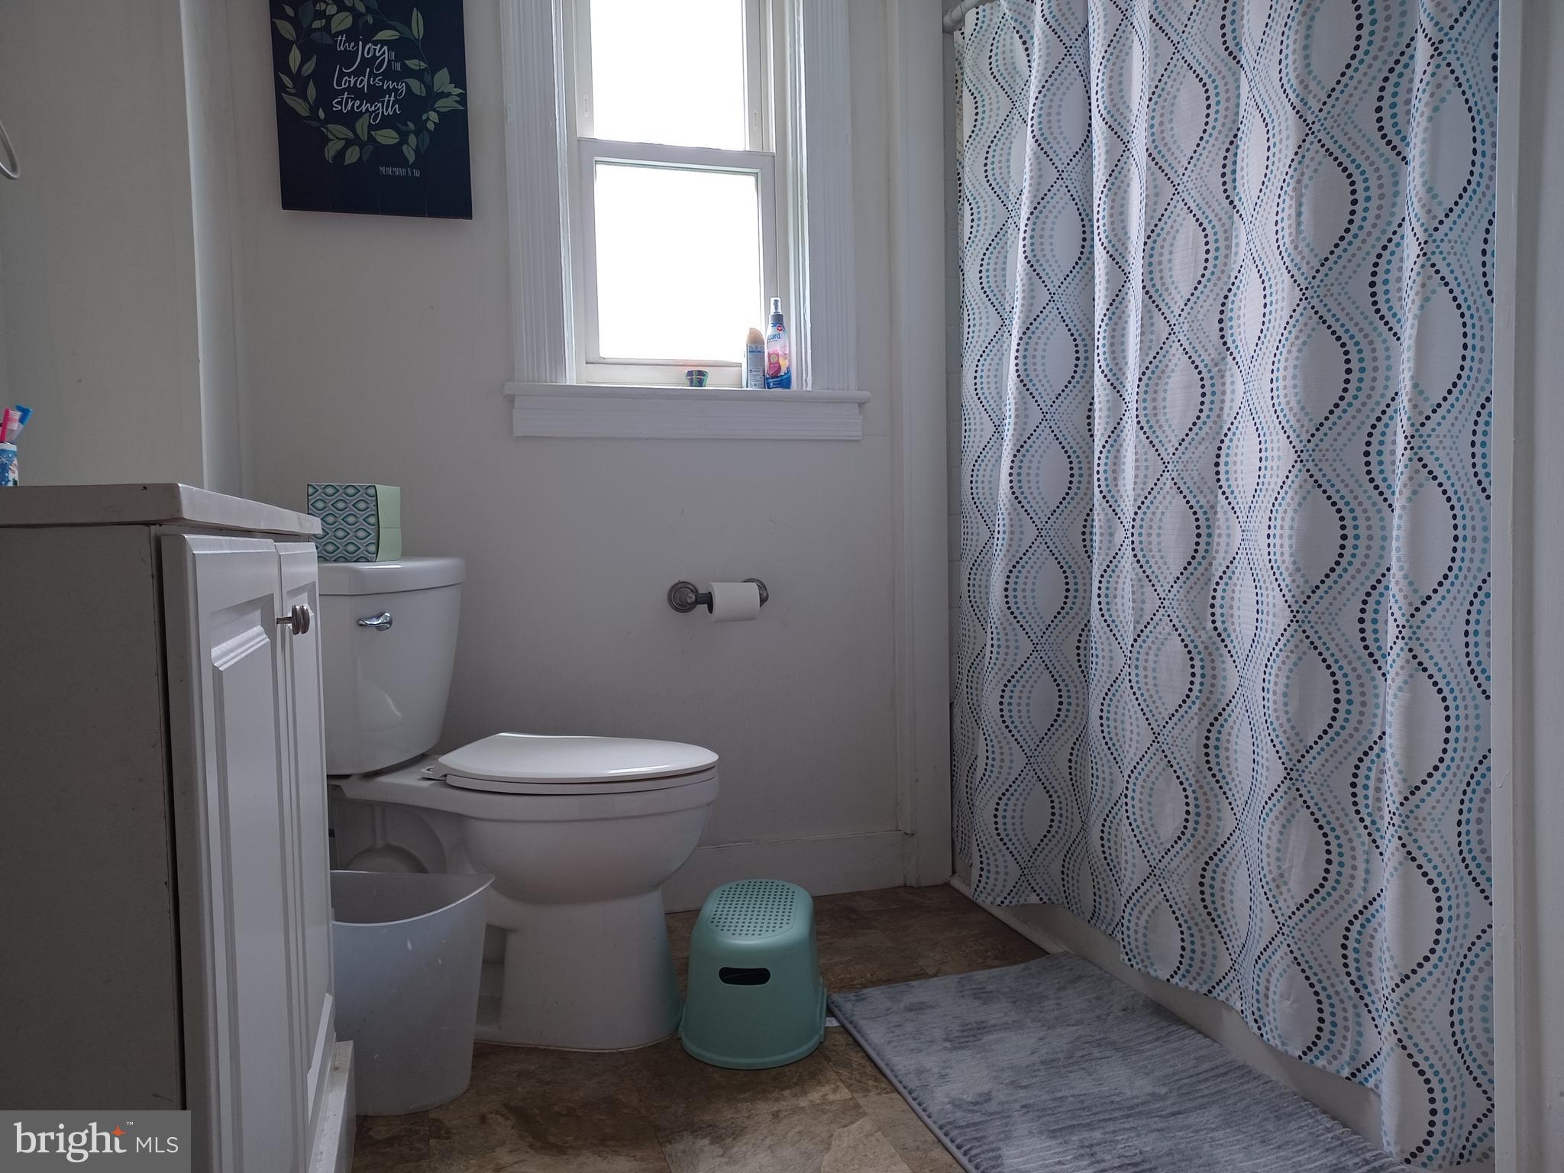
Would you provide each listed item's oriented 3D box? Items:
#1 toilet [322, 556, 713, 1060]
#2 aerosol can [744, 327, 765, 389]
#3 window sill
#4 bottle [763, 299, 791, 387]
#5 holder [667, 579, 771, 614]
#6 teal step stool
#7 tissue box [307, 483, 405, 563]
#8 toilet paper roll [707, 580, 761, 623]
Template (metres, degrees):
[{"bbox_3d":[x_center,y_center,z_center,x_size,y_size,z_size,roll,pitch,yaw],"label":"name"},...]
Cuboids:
[{"bbox_3d":[-0.468,0.346,1.924,0.730,0.787,0.450,-1,2,8],"label":"toilet"},{"bbox_3d":[-0.059,-0.508,2.549,0.044,0.154,0.044,-1,2,0],"label":"aerosol can"},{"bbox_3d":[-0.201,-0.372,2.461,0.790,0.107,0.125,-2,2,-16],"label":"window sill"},{"bbox_3d":[-0.009,-0.544,2.562,0.059,0.220,0.044,-2,2,-5],"label":"bottle"},{"bbox_3d":[-0.128,0.022,2.449,0.229,0.073,0.090,-2,2,-16],"label":"holder"},{"bbox_3d":[-0.043,0.638,1.914,0.237,0.185,0.385,-1,2,5],"label":"teal step stool"},{"bbox_3d":[-0.720,-0.105,1.907,0.114,0.130,0.114,-1,2,-2],"label":"tissue box"},{"bbox_3d":[-0.102,0.033,2.421,0.098,0.085,0.085,-2,2,-16],"label":"toilet paper roll"}]

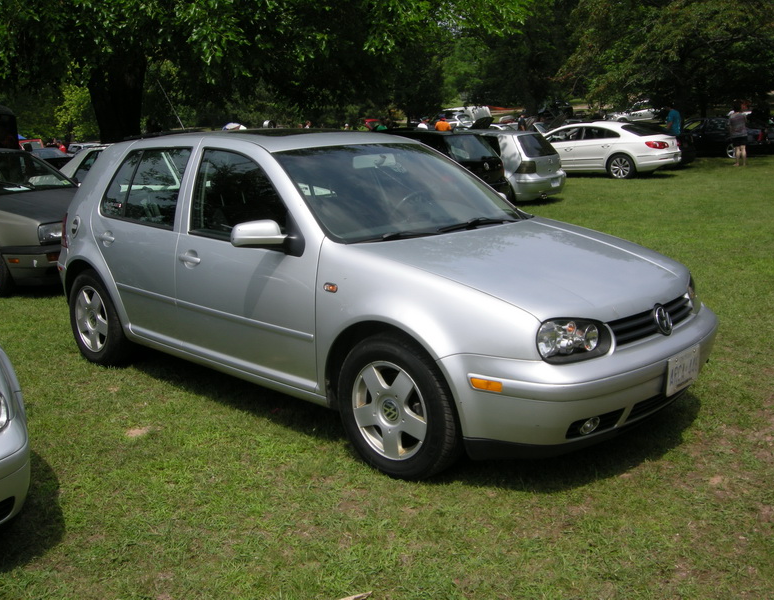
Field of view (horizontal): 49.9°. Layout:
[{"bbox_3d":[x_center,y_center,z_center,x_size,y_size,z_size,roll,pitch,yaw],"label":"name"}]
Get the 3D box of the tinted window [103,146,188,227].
[{"bbox_3d":[-1.358,-0.647,4.680,0.830,0.450,0.060,10,-8,42],"label":"tinted window"}]

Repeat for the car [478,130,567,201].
[{"bbox_3d":[1.640,-2.830,17.450,4.150,1.440,1.735,9,14,38],"label":"car"}]

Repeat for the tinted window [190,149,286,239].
[{"bbox_3d":[-0.700,-0.508,4.020,0.900,0.450,0.070,11,-8,42],"label":"tinted window"}]

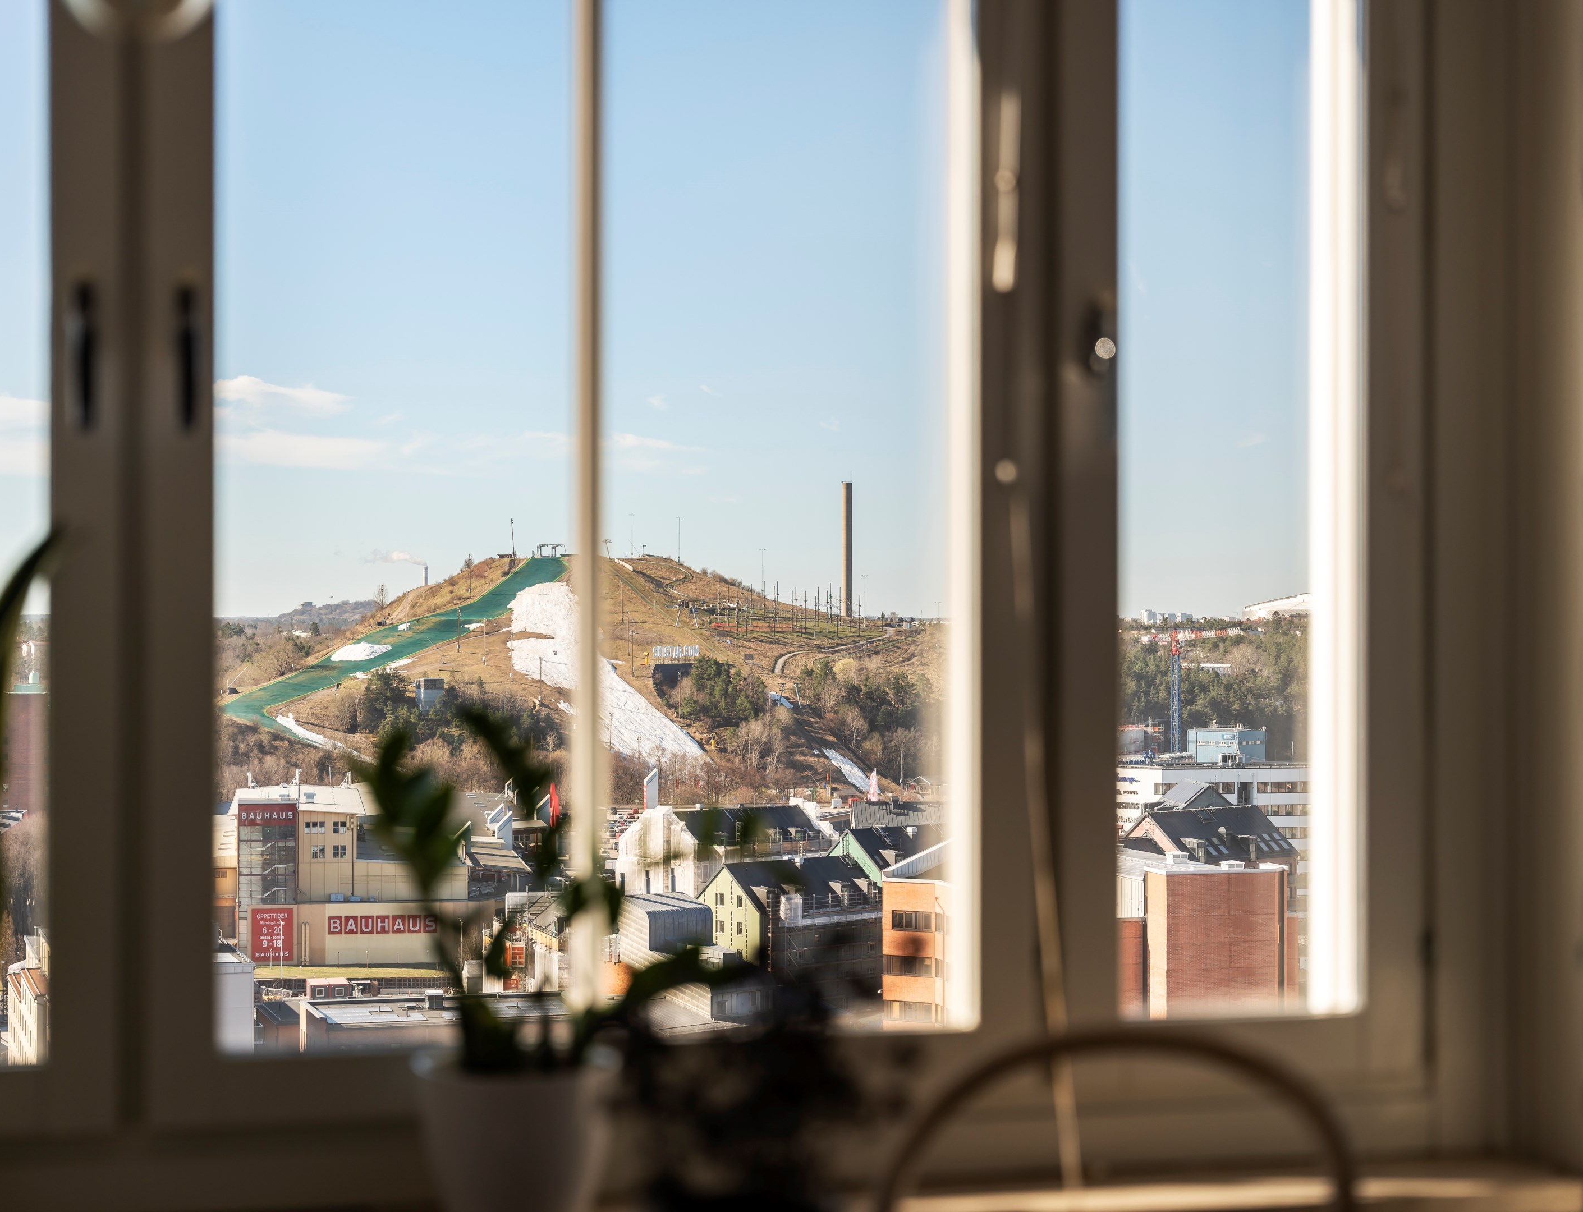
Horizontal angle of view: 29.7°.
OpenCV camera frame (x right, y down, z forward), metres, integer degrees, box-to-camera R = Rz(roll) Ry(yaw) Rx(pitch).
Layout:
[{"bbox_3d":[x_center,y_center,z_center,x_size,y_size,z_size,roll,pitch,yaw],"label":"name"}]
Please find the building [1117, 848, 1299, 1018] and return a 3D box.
[{"bbox_3d":[44.000,39.530,340.000,19.000,20.400,22.000,0,0,-12],"label":"building"}]

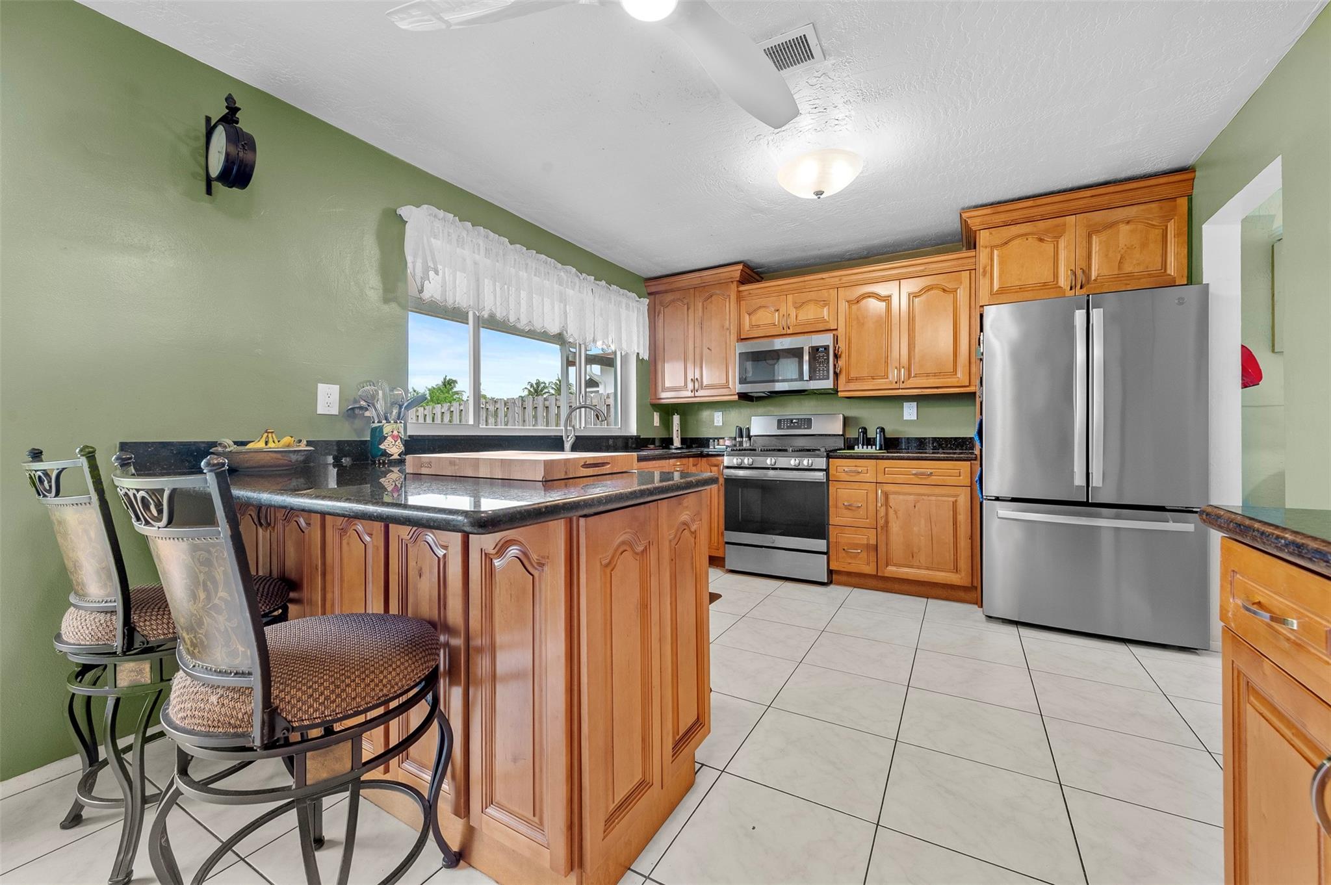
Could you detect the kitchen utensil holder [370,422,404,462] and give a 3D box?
[{"bbox_3d":[-1.266,-0.001,2.355,0.145,0.186,0.145,0,1,35],"label":"kitchen utensil holder"}]

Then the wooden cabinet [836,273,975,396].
[{"bbox_3d":[1.748,-0.744,3.778,0.867,0.819,0.325,0,1,30],"label":"wooden cabinet"}]

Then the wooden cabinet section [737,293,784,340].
[{"bbox_3d":[0.855,-0.992,4.235,0.381,0.299,0.320,0,0,30],"label":"wooden cabinet section"}]

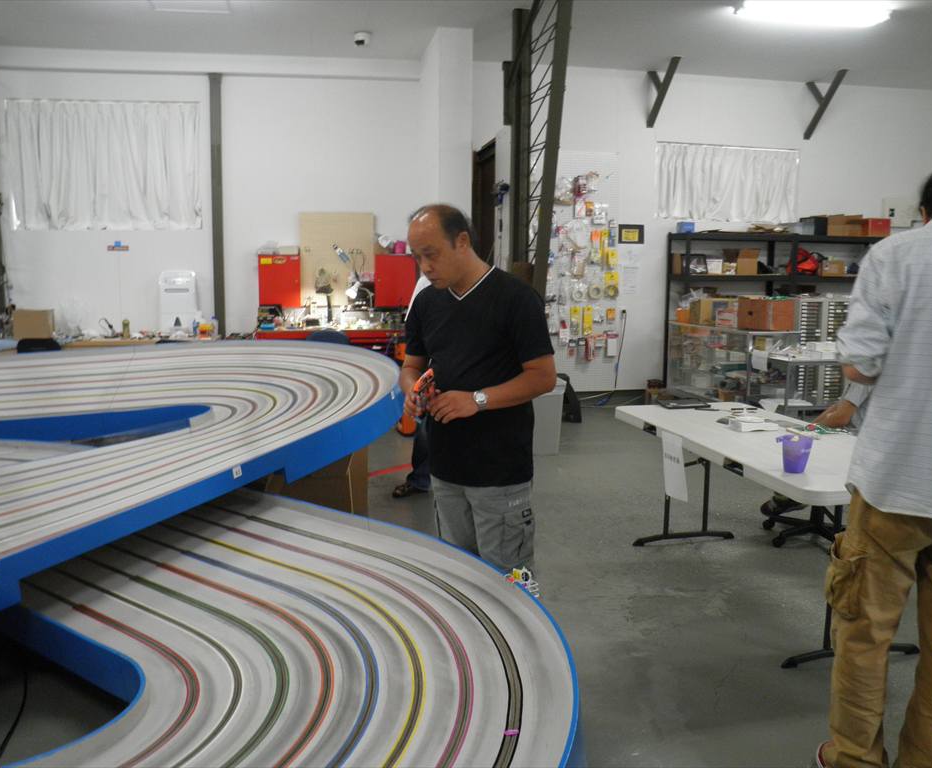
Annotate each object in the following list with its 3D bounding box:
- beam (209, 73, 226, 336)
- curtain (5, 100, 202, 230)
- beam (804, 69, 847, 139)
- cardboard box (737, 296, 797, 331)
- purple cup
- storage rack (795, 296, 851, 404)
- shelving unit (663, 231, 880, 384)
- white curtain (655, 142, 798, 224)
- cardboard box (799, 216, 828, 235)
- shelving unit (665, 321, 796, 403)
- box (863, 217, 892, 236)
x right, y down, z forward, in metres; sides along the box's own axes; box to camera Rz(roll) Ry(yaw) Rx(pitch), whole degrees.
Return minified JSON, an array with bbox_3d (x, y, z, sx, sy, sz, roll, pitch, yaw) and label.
[{"bbox_3d":[-2.371,-1.306,7.999,0.110,3.240,0.100,-1,8,-9],"label":"beam"},{"bbox_3d":[-3.468,-2.098,7.982,1.800,1.210,0.090,0,8,-4],"label":"curtain"},{"bbox_3d":[3.704,-2.871,8.539,0.080,0.580,0.560,-1,8,-13],"label":"beam"},{"bbox_3d":[2.502,-0.579,6.896,0.290,0.256,0.340,-4,9,-30],"label":"cardboard box"},{"bbox_3d":[1.166,0.249,2.946,0.120,0.122,0.108,4,8,22],"label":"purple cup"},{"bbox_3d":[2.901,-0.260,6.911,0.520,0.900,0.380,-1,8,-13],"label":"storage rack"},{"bbox_3d":[3.373,-0.681,8.958,2.400,1.820,0.450,-1,8,-12],"label":"shelving unit"},{"bbox_3d":[2.732,-2.098,8.660,1.620,0.790,0.090,-1,8,-13],"label":"white curtain"},{"bbox_3d":[3.719,-1.672,8.828,0.155,0.186,0.240,-1,8,-12],"label":"cardboard box"},{"bbox_3d":[2.351,-0.044,7.431,0.500,0.950,1.530,-1,8,-10],"label":"shelving unit"},{"bbox_3d":[4.406,-1.689,9.011,0.271,0.189,0.300,-1,8,-12],"label":"box"}]

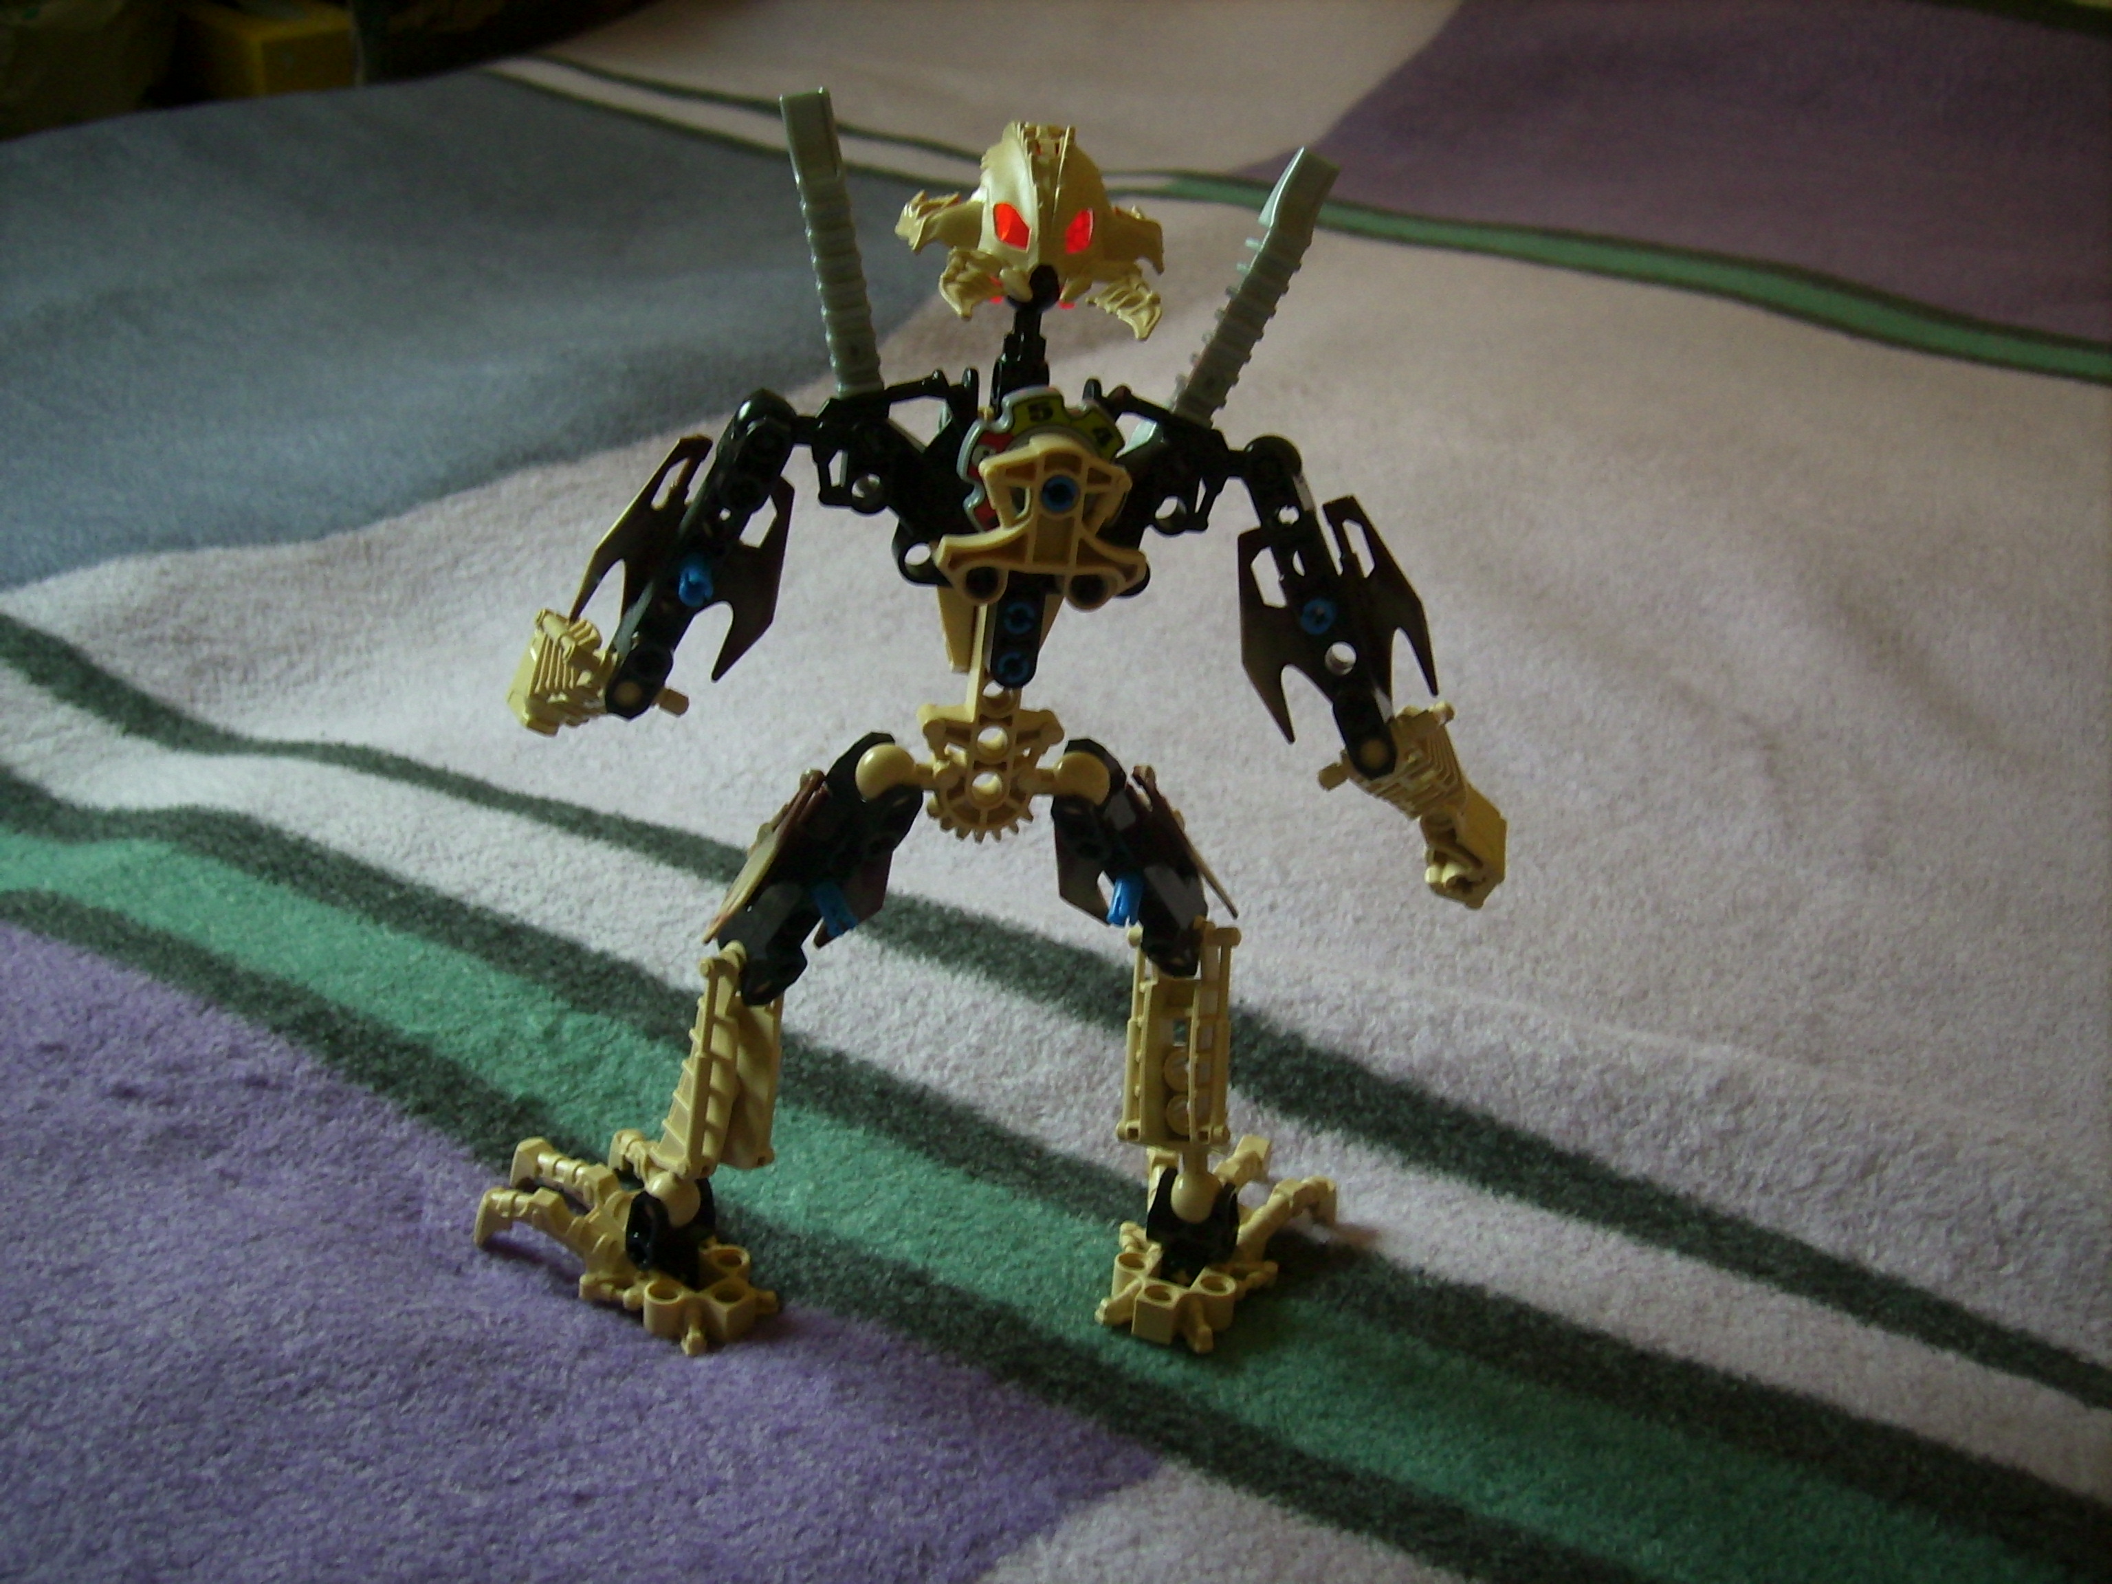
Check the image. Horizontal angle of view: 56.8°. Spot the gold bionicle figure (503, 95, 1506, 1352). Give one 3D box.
[{"bbox_3d":[-0.013,-0.001,0.333,0.173,0.215,0.080,-2,26,-17],"label":"gold bionicle figure"}]

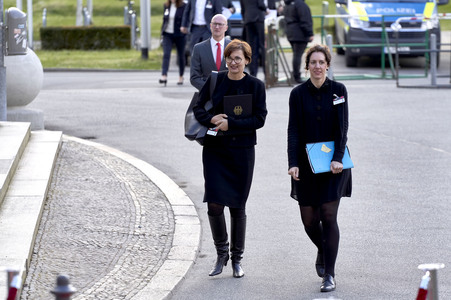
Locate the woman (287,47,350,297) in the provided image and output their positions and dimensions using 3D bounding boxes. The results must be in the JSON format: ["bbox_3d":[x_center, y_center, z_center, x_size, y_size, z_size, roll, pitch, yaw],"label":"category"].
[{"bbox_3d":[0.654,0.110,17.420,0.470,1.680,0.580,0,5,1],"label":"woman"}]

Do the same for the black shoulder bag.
[{"bbox_3d":[-0.180,-0.305,17.950,0.180,0.530,0.360,-2,5,-21],"label":"black shoulder bag"}]

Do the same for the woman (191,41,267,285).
[{"bbox_3d":[0.030,0.054,17.920,0.530,1.690,0.450,1,5,7],"label":"woman"}]

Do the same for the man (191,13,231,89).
[{"bbox_3d":[-0.068,-0.357,22.850,0.550,1.760,0.360,0,5,-2],"label":"man"}]

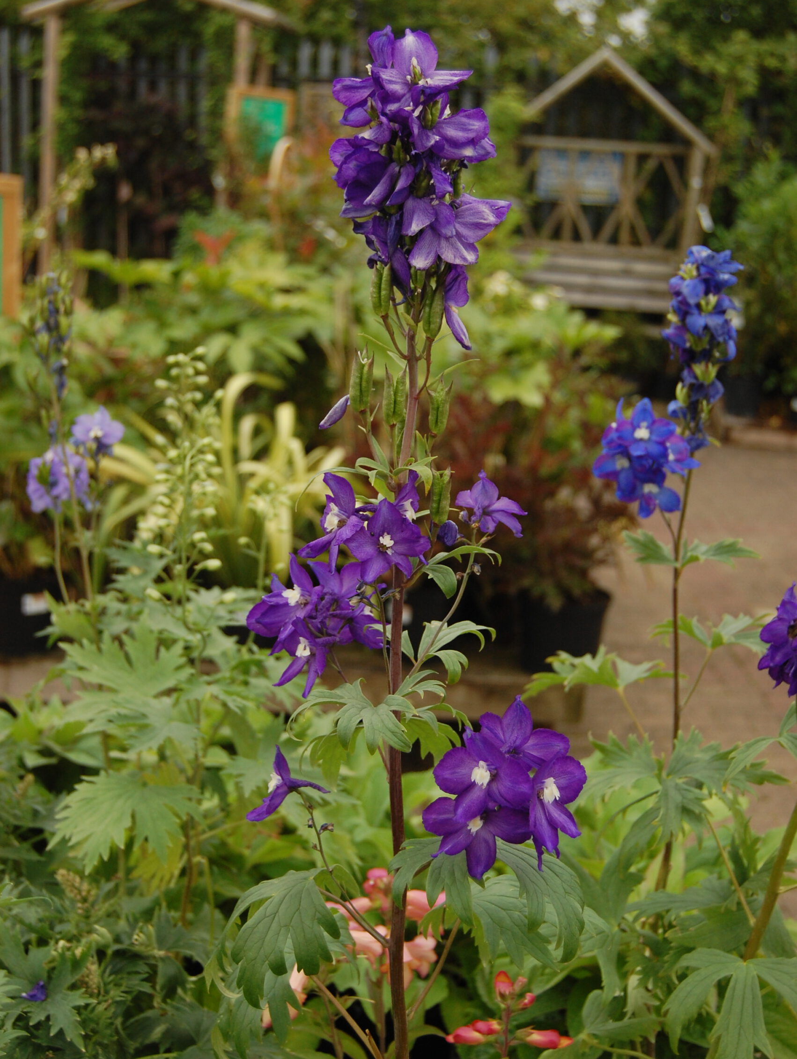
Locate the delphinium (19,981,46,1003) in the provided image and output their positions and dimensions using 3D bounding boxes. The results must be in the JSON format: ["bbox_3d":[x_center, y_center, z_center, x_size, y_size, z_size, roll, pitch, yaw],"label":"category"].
[{"bbox_3d":[-0.273,0.345,1.120,0.021,0.014,0.018,4,12,0],"label":"delphinium"}]

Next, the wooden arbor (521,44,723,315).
[{"bbox_3d":[1.108,-1.715,8.618,1.220,2.000,0.650,7,13,15],"label":"wooden arbor"}]

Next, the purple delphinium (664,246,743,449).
[{"bbox_3d":[0.266,-0.158,1.310,0.063,0.174,0.063,6,12,0],"label":"purple delphinium"}]

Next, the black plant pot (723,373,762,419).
[{"bbox_3d":[1.630,-0.633,7.100,0.220,0.220,0.220,4,12,0],"label":"black plant pot"}]

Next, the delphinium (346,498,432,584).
[{"bbox_3d":[-0.006,0.007,0.920,0.050,0.051,0.031,4,12,0],"label":"delphinium"}]

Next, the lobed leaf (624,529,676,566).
[{"bbox_3d":[0.226,0.017,1.350,0.046,0.030,0.045,4,12,0],"label":"lobed leaf"}]

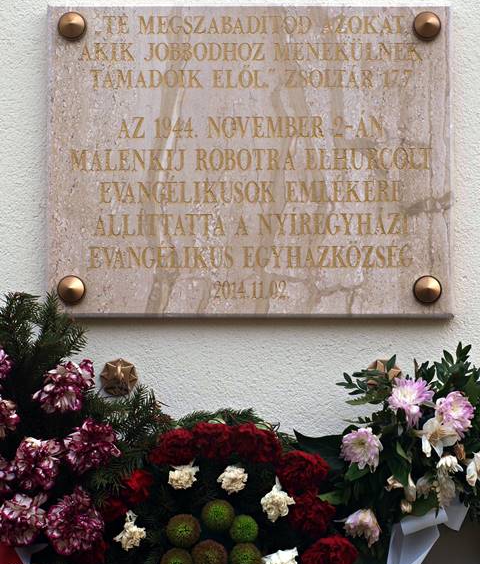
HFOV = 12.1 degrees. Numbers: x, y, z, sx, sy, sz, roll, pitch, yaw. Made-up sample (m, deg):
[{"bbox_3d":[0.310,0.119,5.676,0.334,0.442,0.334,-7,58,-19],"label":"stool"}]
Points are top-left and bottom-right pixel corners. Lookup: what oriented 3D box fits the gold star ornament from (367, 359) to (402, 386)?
[{"bbox_3d":[0.215,0.140,3.350,0.054,0.054,0.021,0,-4,0],"label":"gold star ornament"}]

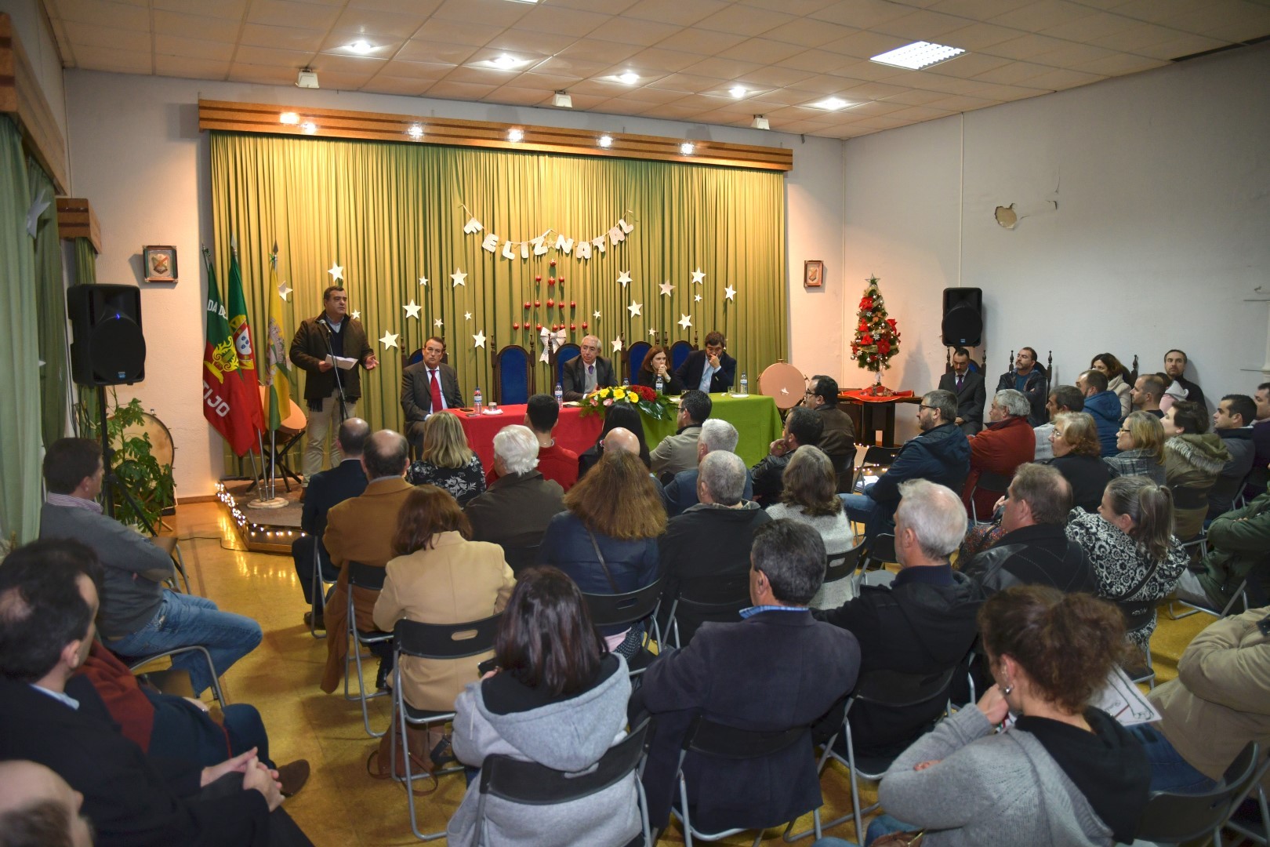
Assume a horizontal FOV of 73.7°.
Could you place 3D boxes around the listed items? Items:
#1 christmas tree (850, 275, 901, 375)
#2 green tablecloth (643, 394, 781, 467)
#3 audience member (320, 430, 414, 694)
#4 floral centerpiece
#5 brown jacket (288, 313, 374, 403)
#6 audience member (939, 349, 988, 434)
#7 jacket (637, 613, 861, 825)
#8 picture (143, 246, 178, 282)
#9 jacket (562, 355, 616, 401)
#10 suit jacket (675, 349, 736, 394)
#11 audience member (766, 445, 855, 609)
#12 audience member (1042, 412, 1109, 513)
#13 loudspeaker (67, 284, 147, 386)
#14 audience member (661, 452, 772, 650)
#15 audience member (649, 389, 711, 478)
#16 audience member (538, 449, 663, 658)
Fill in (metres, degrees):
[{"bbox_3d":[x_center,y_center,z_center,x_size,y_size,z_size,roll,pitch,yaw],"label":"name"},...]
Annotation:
[{"bbox_3d":[2.565,-1.013,9.015,0.540,1.110,0.540,-5,10,-28],"label":"christmas tree"},{"bbox_3d":[0.536,0.120,7.912,1.550,0.700,0.740,-4,10,-26],"label":"green tablecloth"},{"bbox_3d":[-1.113,0.648,3.863,0.600,1.280,0.780,-6,10,-29],"label":"audience member"},{"bbox_3d":[-0.030,-0.211,6.861,0.750,0.270,0.420,-5,9,-28],"label":"floral centerpiece"},{"bbox_3d":[-2.465,-0.532,6.875,0.620,0.720,0.400,-6,10,-29],"label":"brown jacket"},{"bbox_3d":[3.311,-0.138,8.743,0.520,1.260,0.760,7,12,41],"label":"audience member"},{"bbox_3d":[0.310,0.781,2.359,0.590,0.640,0.440,-3,9,-17],"label":"jacket"},{"bbox_3d":[-4.286,-1.436,7.643,0.275,0.330,0.060,-6,10,-29],"label":"picture"},{"bbox_3d":[-0.392,-0.291,7.650,0.540,0.630,0.420,-3,9,-18],"label":"jacket"},{"bbox_3d":[0.716,-0.354,8.393,0.550,0.645,0.430,-4,9,-21],"label":"suit jacket"},{"bbox_3d":[0.653,0.663,3.744,0.480,1.250,0.800,-5,10,-26],"label":"audience member"},{"bbox_3d":[2.070,0.535,4.529,0.520,1.230,0.800,-7,11,-40],"label":"audience member"},{"bbox_3d":[-3.519,-0.576,5.564,0.350,0.650,0.400,3,9,19],"label":"loudspeaker"},{"bbox_3d":[0.246,0.729,3.525,0.530,1.306,0.780,-4,10,-26],"label":"audience member"},{"bbox_3d":[0.250,0.420,5.555,0.530,1.312,0.780,-7,11,-37],"label":"audience member"},{"bbox_3d":[-0.142,0.703,3.412,0.520,1.260,0.800,-4,9,-25],"label":"audience member"}]

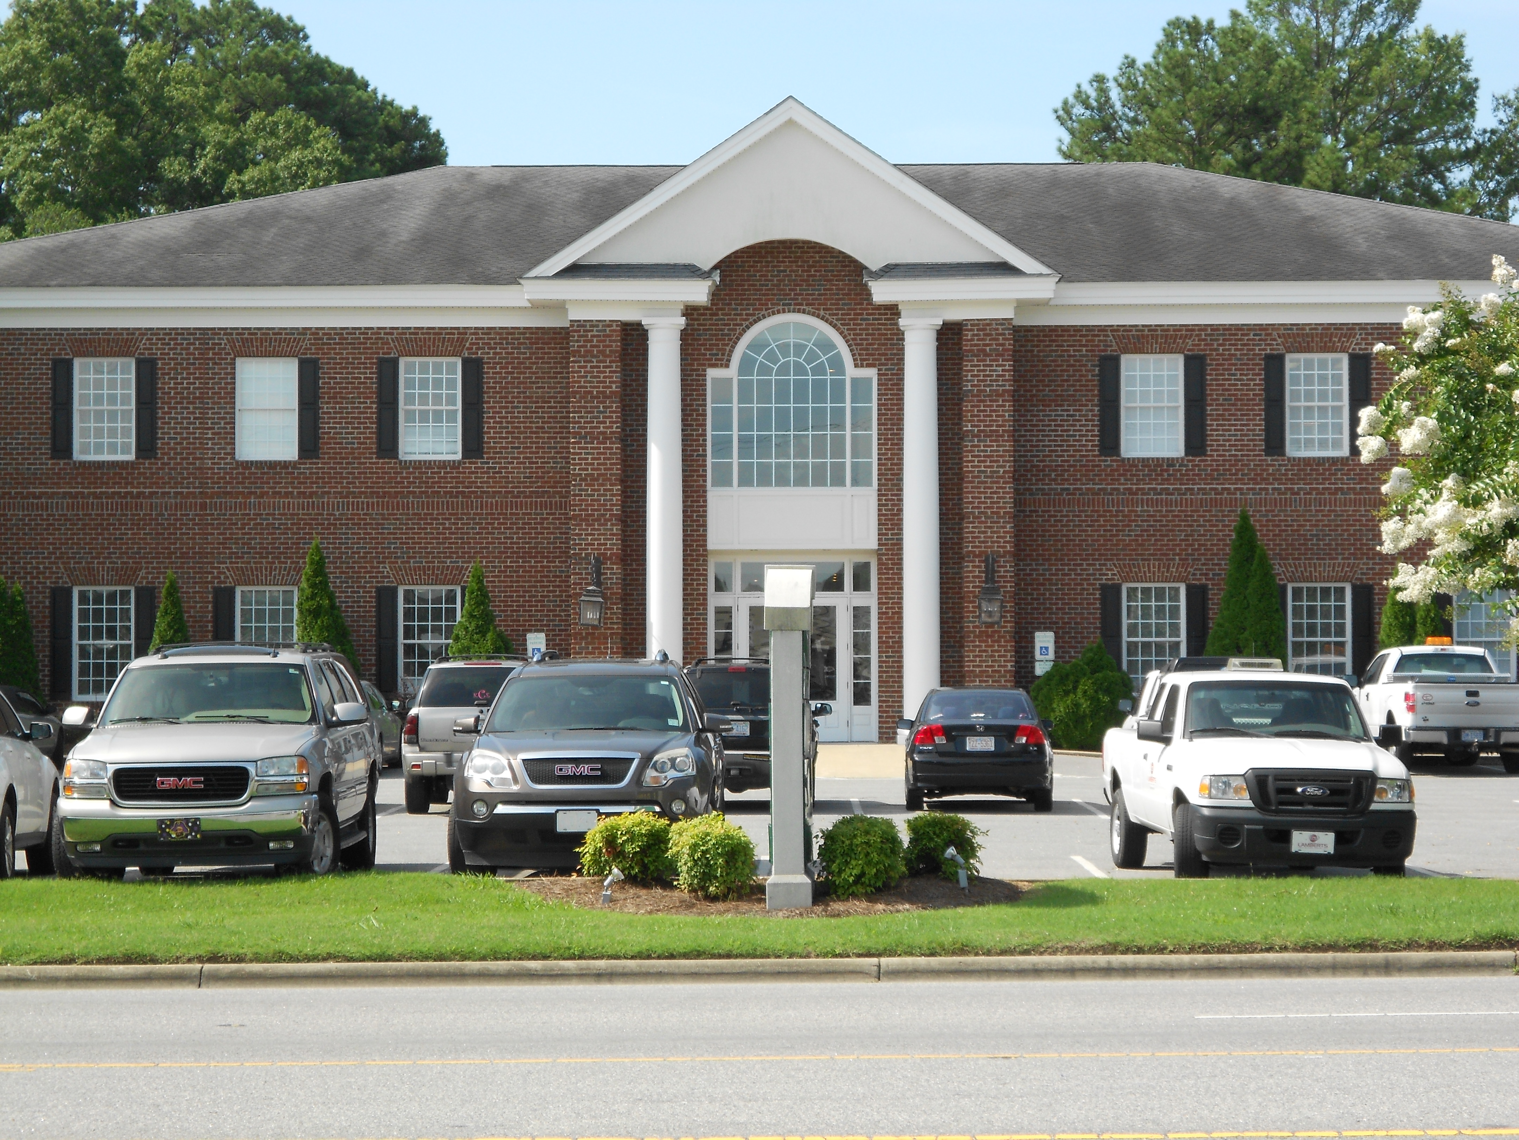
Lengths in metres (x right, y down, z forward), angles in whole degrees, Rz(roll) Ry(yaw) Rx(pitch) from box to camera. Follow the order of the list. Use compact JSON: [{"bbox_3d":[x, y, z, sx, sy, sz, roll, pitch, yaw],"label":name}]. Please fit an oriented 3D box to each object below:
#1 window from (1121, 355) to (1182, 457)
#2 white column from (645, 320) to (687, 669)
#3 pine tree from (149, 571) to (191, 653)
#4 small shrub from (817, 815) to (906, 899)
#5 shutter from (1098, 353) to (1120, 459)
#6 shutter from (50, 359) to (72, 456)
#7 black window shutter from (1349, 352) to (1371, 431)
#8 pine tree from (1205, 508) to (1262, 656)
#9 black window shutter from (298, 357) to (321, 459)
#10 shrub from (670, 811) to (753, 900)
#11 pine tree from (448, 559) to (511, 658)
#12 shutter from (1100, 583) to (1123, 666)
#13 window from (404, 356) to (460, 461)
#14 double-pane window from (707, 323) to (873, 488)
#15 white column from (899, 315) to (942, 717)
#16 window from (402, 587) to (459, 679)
[{"bbox_3d":[6.479,-2.708,62.212,1.045,1.702,0.120,0,-2,2],"label":"window"},{"bbox_3d":[-1.545,-0.657,61.406,0.700,6.950,0.700,0,-2,2],"label":"white column"},{"bbox_3d":[-9.578,1.437,61.347,1.000,2.900,1.000,0,-2,2],"label":"pine tree"},{"bbox_3d":[0.709,1.994,26.200,0.618,0.585,0.620,0,-2,1],"label":"small shrub"},{"bbox_3d":[5.822,-2.728,62.678,0.371,1.699,0.050,0,-1,0],"label":"shutter"},{"bbox_3d":[-11.533,-2.660,62.425,0.368,1.687,0.050,0,-2,1],"label":"shutter"},{"bbox_3d":[9.894,-2.718,62.154,0.374,1.701,0.050,0,-2,1],"label":"black window shutter"},{"bbox_3d":[7.754,0.926,60.732,1.250,3.850,1.250,0,-2,2],"label":"pine tree"},{"bbox_3d":[-7.438,-2.663,62.373,0.369,1.692,0.050,0,-2,1],"label":"black window shutter"},{"bbox_3d":[-0.332,1.999,26.374,0.605,0.605,0.605,0,-1,0],"label":"shrub"},{"bbox_3d":[-4.529,1.330,61.280,1.118,2.987,1.120,0,-2,2],"label":"pine tree"},{"bbox_3d":[5.839,1.157,62.604,0.378,1.880,0.050,0,-1,0],"label":"shutter"},{"bbox_3d":[-5.453,-2.676,62.547,1.033,1.697,0.120,0,-2,2],"label":"window"},{"bbox_3d":[0.538,-2.769,62.233,2.770,2.830,0.150,0,-2,2],"label":"double-pane window"},{"bbox_3d":[2.608,-0.630,60.989,0.728,6.917,0.720,0,-2,1],"label":"white column"},{"bbox_3d":[-5.469,1.228,62.723,1.016,1.884,0.120,0,-1,0],"label":"window"}]

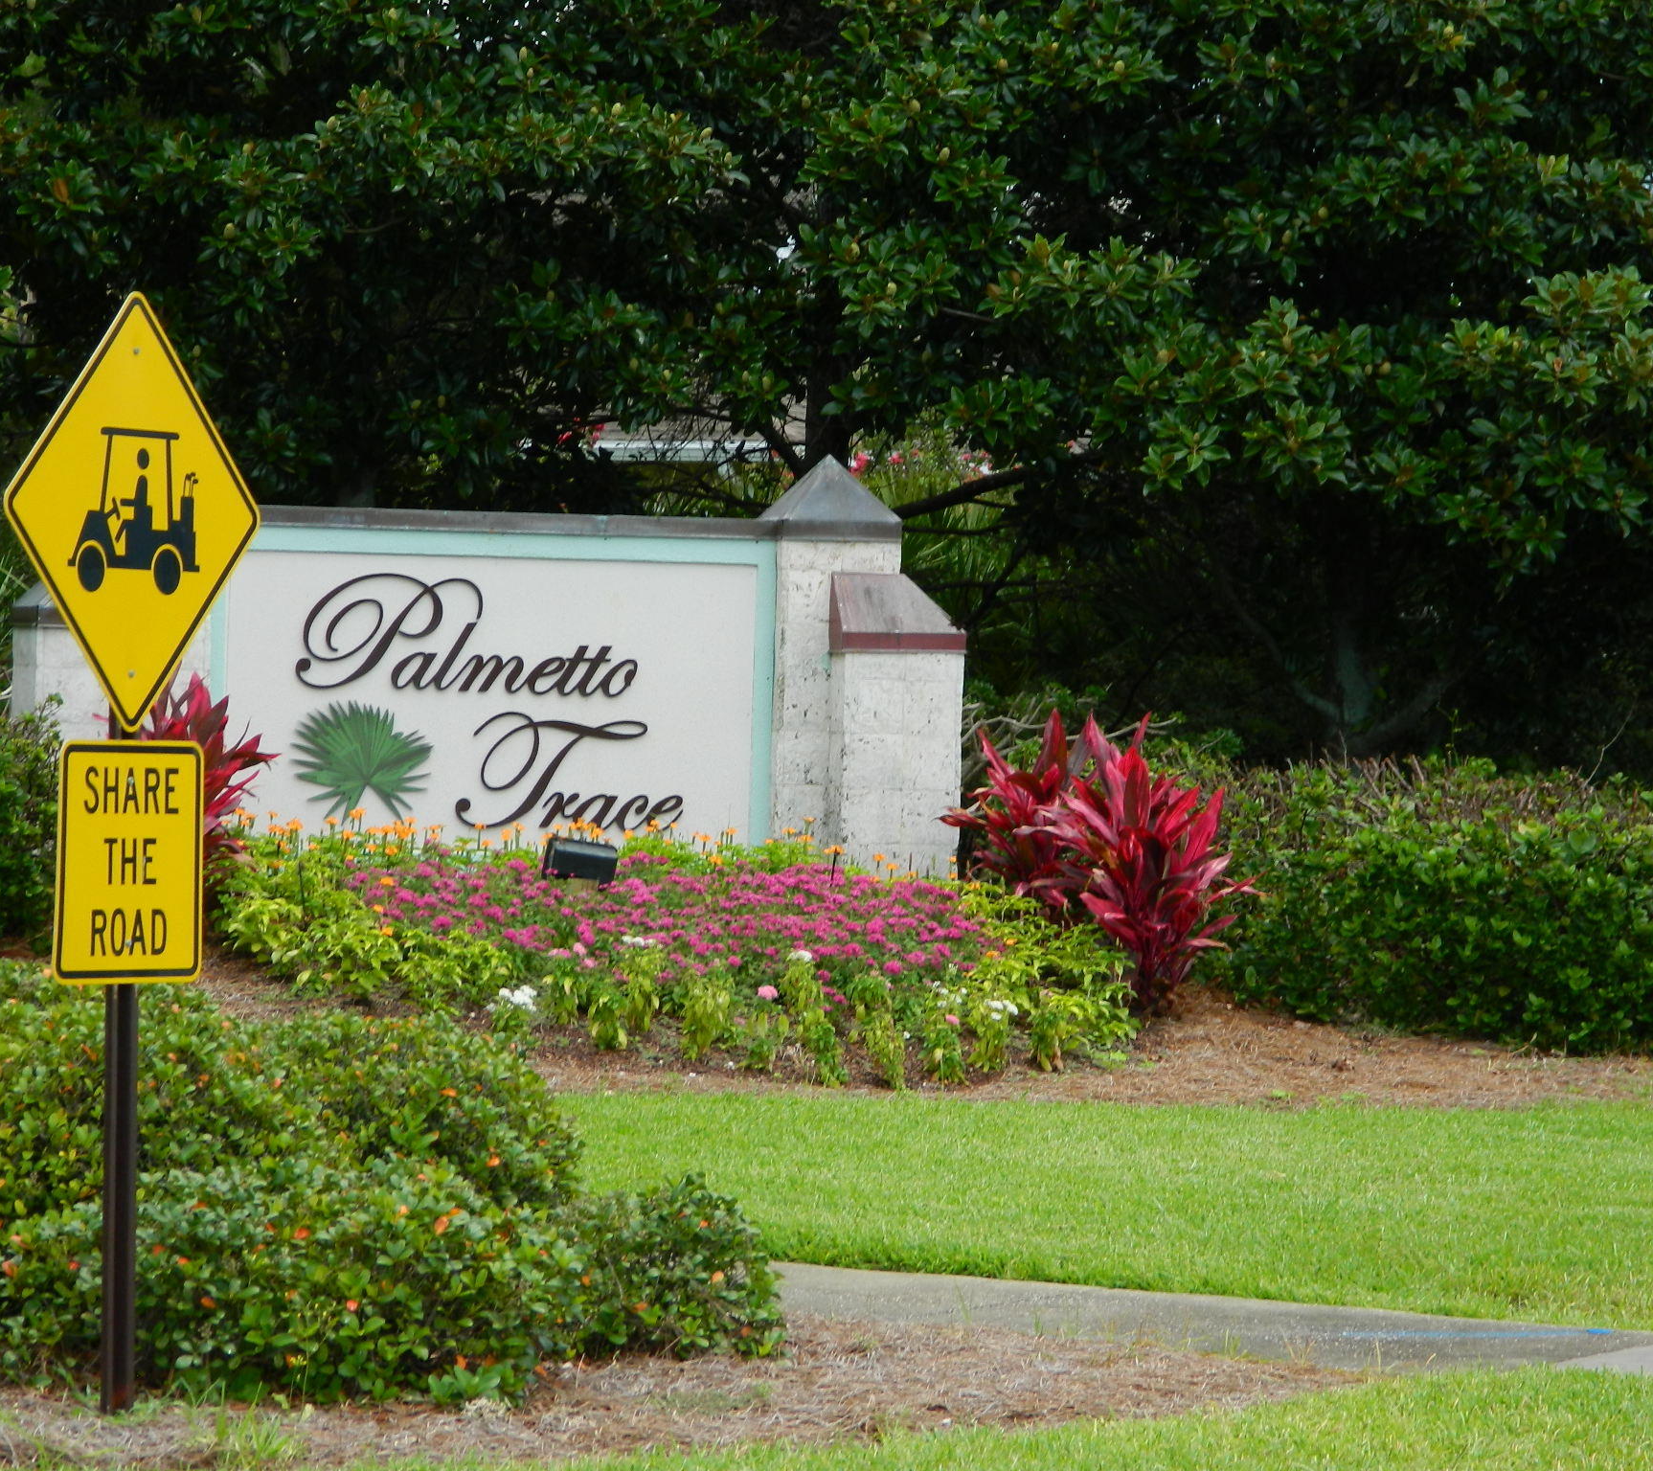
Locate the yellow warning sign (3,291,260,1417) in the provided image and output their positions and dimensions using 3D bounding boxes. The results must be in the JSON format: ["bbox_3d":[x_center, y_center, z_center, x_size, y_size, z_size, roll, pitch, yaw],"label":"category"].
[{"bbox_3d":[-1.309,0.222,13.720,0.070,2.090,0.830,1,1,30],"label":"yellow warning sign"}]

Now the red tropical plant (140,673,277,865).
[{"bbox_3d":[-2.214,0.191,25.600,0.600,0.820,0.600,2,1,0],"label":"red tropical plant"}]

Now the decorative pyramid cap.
[{"bbox_3d":[0.009,-0.866,27.000,0.445,0.305,0.445,1,1,-12],"label":"decorative pyramid cap"}]

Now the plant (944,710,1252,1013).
[{"bbox_3d":[0.955,0.446,25.800,1.060,1.060,1.000,2,1,0],"label":"plant"}]

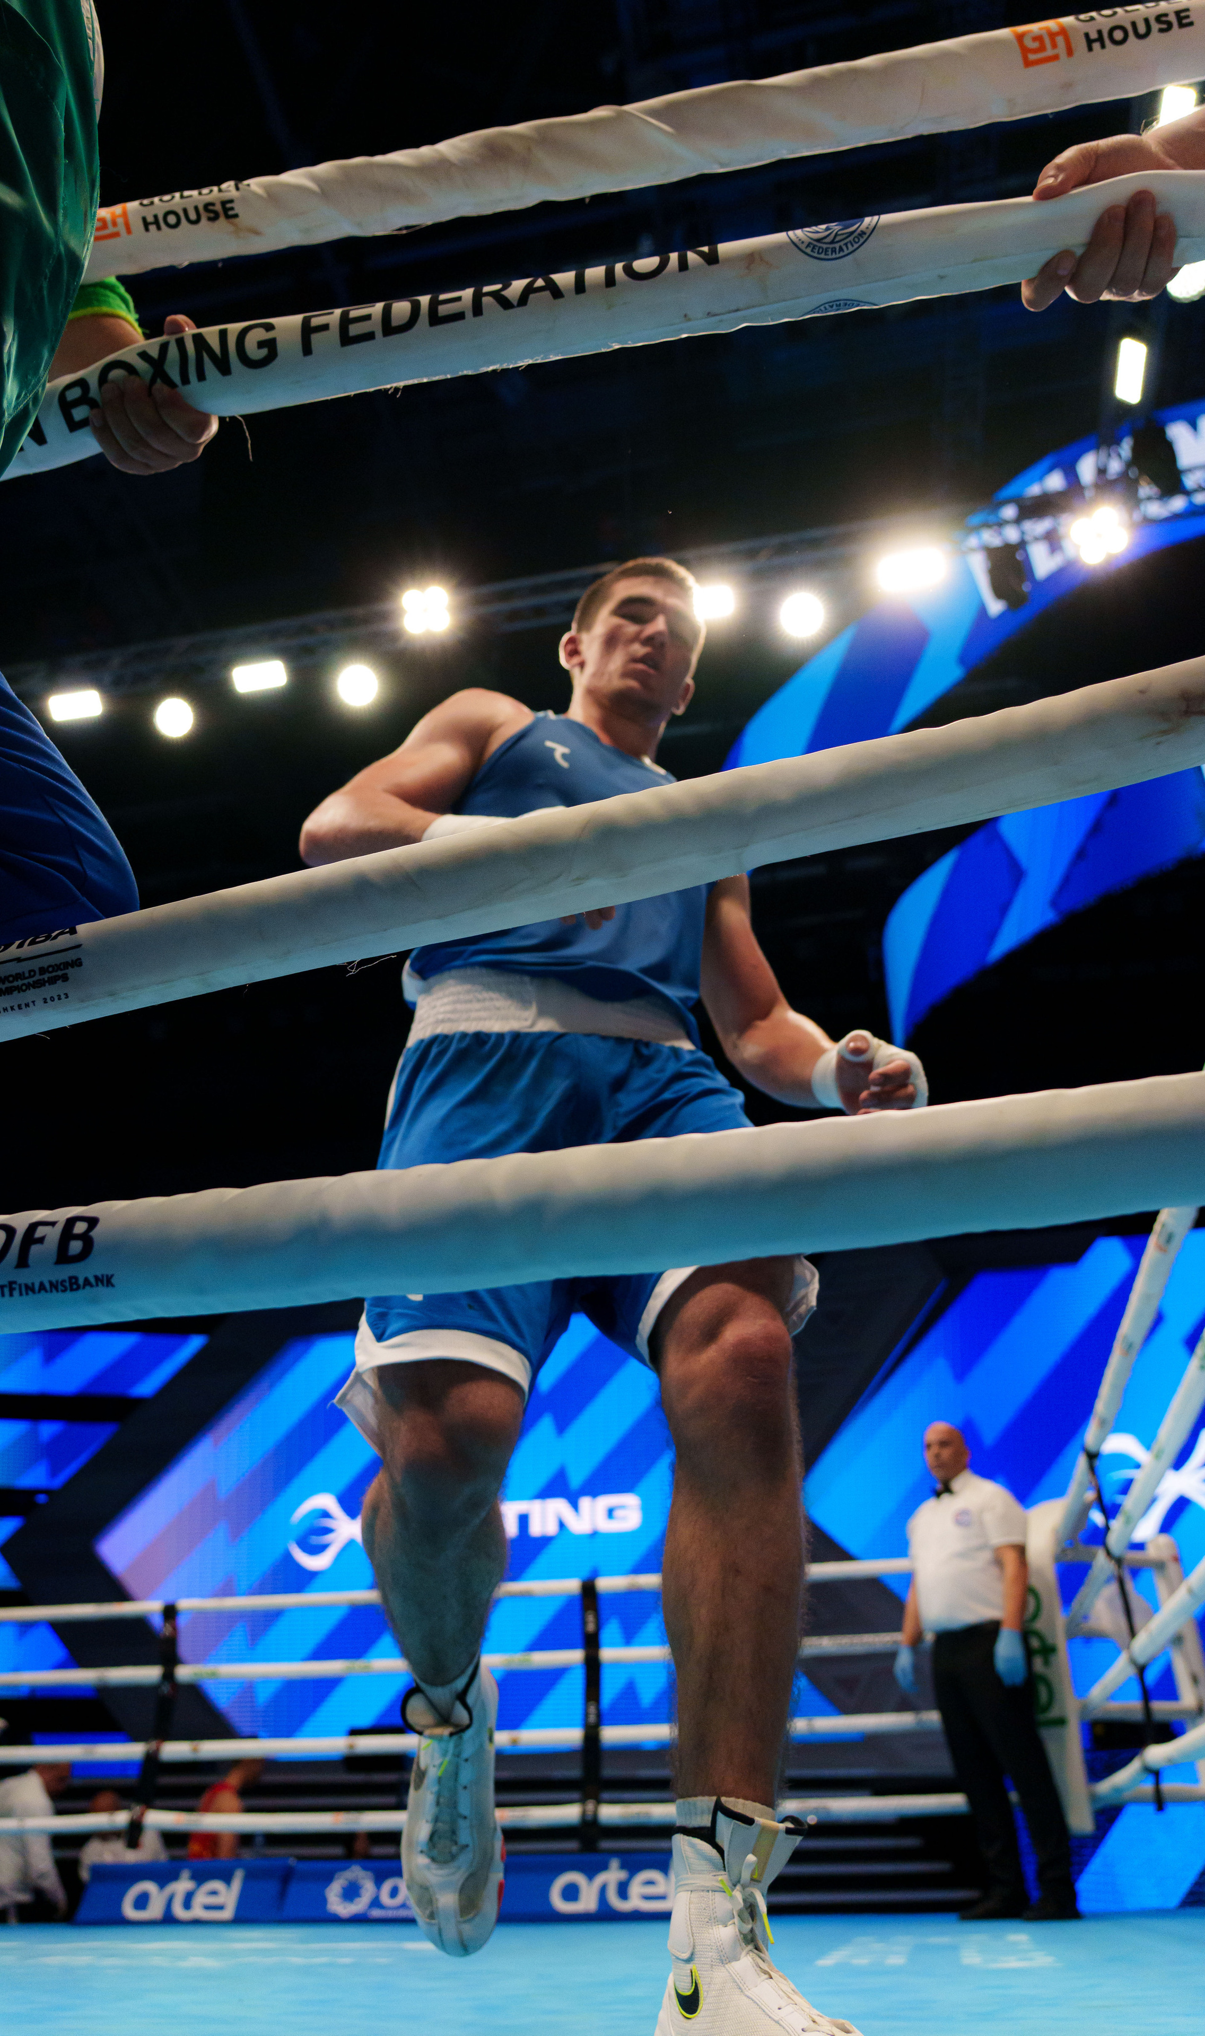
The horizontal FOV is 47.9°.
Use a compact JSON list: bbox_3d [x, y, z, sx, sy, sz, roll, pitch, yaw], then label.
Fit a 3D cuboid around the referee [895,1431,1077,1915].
[{"bbox_3d":[1.477,2.485,5.351,0.370,1.780,0.530,20,-38,-30],"label":"referee"}]

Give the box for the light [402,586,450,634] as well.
[{"bbox_3d":[-1.798,-4.186,13.920,0.430,0.220,0.430,-3,-72,3],"label":"light"}]

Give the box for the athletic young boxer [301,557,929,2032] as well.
[{"bbox_3d":[-0.029,0.078,1.491,0.630,1.750,0.600,7,-33,-13],"label":"athletic young boxer"}]

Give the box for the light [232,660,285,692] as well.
[{"bbox_3d":[-3.539,-3.563,14.128,0.560,0.180,0.280,-7,-72,10],"label":"light"}]

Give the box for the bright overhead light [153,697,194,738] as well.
[{"bbox_3d":[-4.403,-3.137,14.136,0.370,0.380,0.370,-3,-72,3],"label":"bright overhead light"}]

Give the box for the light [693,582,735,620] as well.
[{"bbox_3d":[1.049,-4.073,13.308,0.560,0.180,0.280,-7,-72,10],"label":"light"}]

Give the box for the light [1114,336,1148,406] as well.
[{"bbox_3d":[4.331,-5.282,11.005,0.280,0.180,0.560,36,-18,30],"label":"light"}]

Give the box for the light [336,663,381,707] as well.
[{"bbox_3d":[-2.455,-3.394,13.814,0.370,0.380,0.370,-3,-72,3],"label":"light"}]

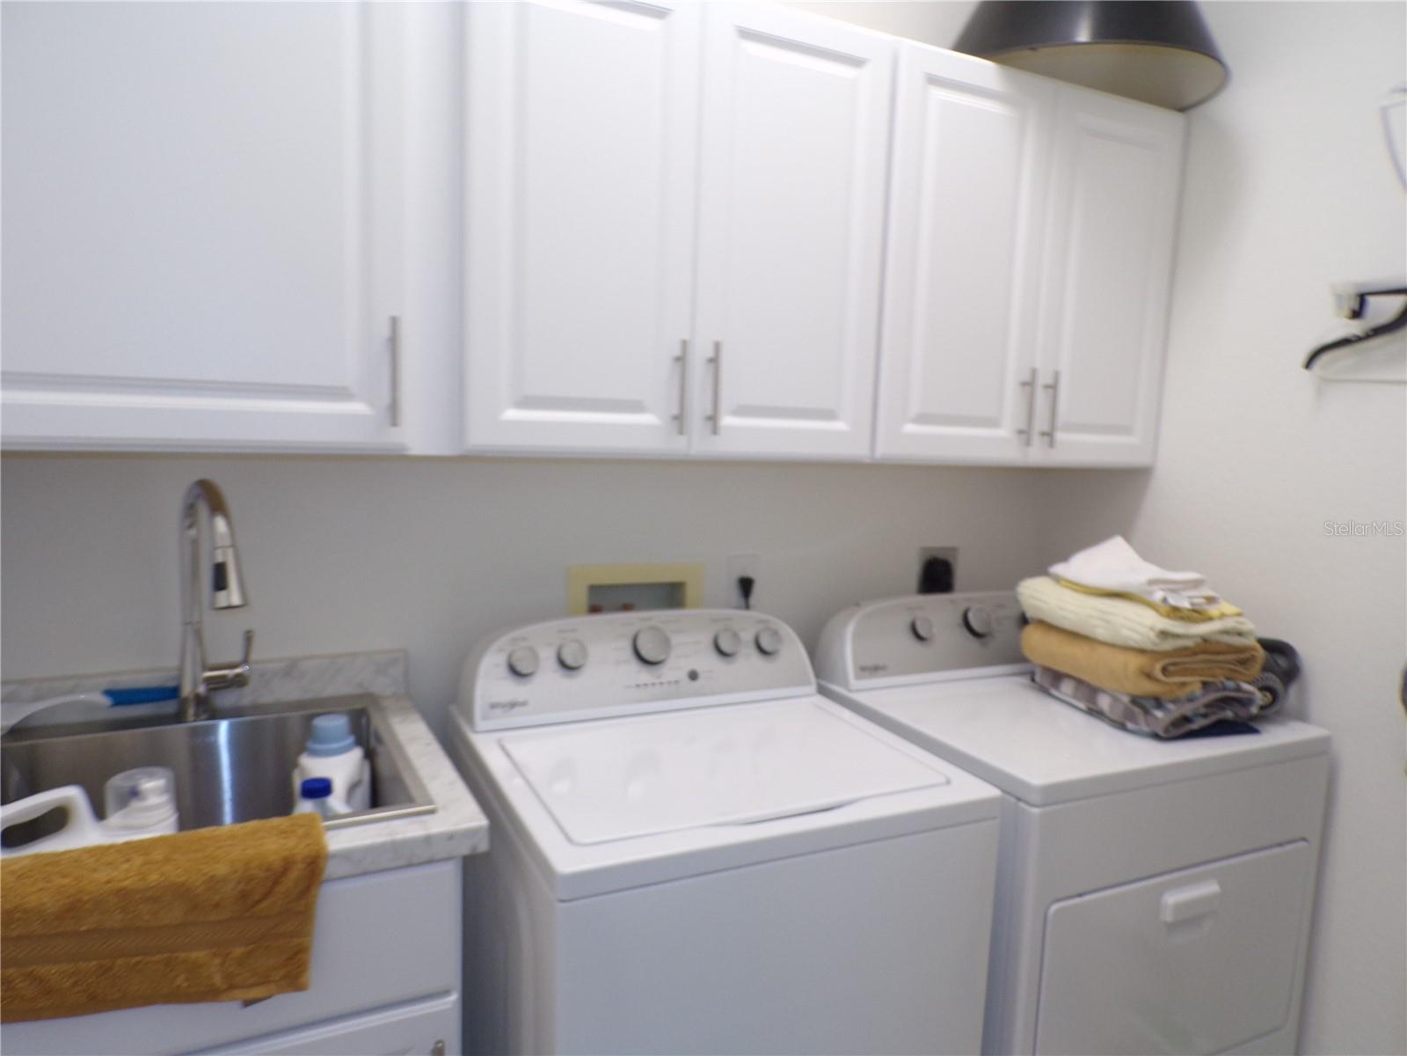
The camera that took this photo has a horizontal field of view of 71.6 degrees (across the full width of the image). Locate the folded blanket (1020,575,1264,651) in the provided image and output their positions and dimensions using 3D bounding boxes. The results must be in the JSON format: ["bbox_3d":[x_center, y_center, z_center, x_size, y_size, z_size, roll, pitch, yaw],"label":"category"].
[{"bbox_3d":[0.847,0.160,1.941,0.250,0.080,0.380,0,6,-19],"label":"folded blanket"}]

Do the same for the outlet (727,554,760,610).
[{"bbox_3d":[0.090,0.116,2.099,0.072,0.116,0.012,-1,7,-26],"label":"outlet"}]

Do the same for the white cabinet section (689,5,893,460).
[{"bbox_3d":[0.097,-0.519,1.871,0.383,0.762,0.310,-1,7,-25],"label":"white cabinet section"}]

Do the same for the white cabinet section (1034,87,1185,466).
[{"bbox_3d":[0.790,-0.532,2.201,0.376,0.765,0.310,-1,7,-25],"label":"white cabinet section"}]

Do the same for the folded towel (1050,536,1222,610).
[{"bbox_3d":[0.845,0.078,1.902,0.180,0.092,0.280,0,6,-19],"label":"folded towel"}]

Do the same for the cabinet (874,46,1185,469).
[{"bbox_3d":[0.605,-0.523,2.097,0.762,0.757,0.335,-1,7,-26],"label":"cabinet"}]

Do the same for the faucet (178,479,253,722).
[{"bbox_3d":[-0.748,0.124,1.522,0.110,0.400,0.240,-2,7,-36],"label":"faucet"}]

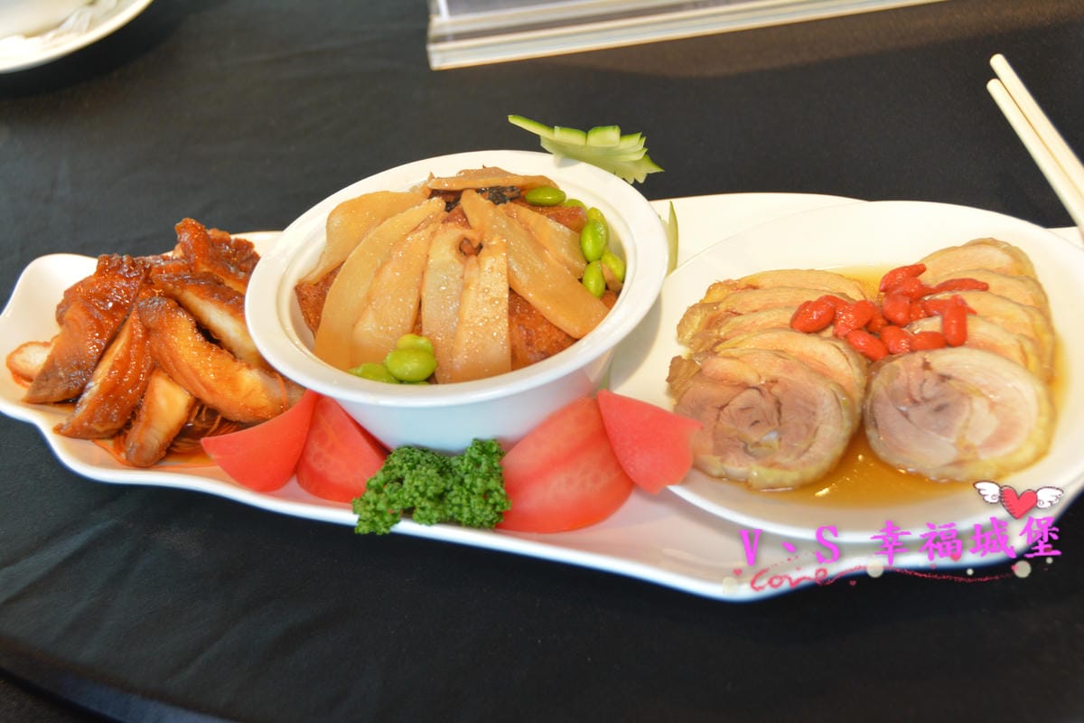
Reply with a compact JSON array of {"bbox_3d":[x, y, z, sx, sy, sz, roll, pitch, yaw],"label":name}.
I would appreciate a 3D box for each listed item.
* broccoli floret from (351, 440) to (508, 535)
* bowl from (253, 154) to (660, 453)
[{"bbox_3d":[-0.039,0.045,0.731,0.055,0.029,0.036,-9,38,0],"label":"broccoli floret"},{"bbox_3d":[-0.028,-0.011,0.783,0.156,0.061,0.156,-5,38,4],"label":"bowl"}]

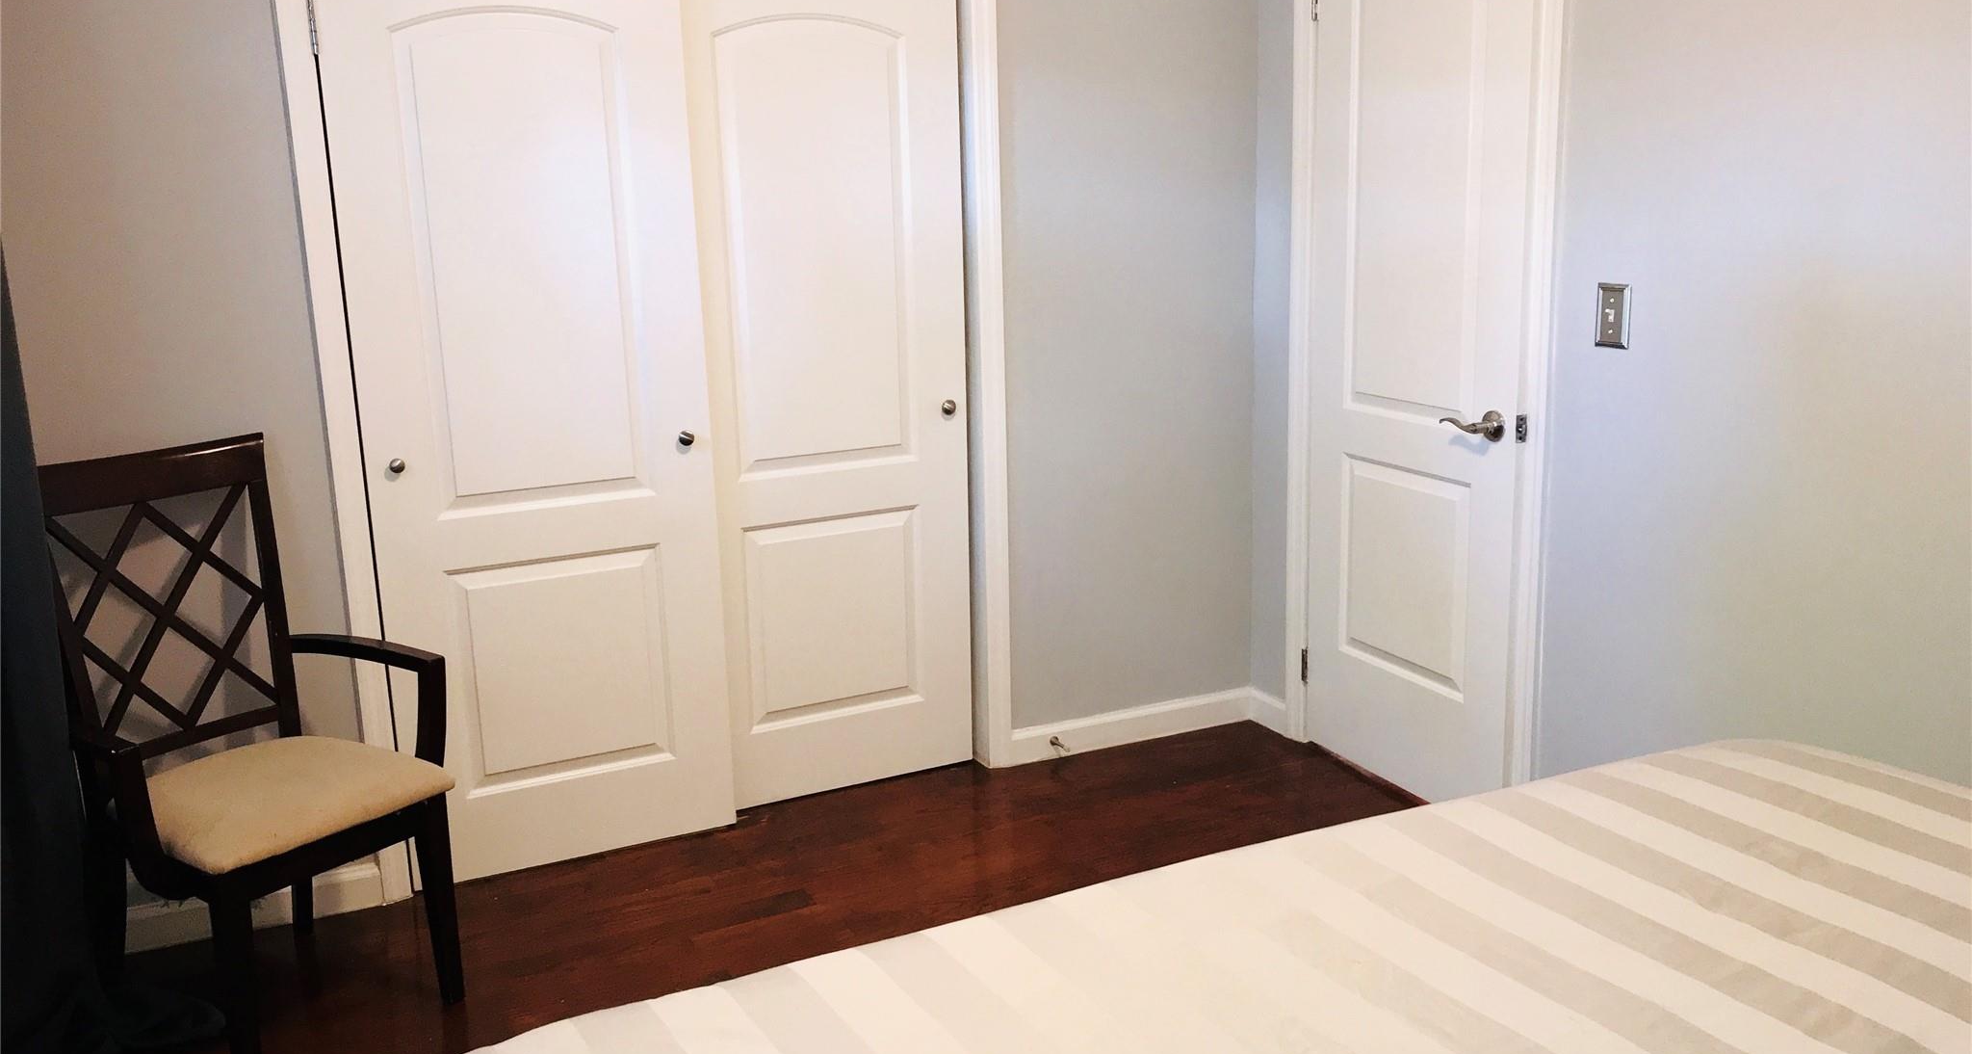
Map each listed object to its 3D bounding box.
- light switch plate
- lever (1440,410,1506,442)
[{"bbox_3d":[1.213,-0.407,3.085,0.010,0.123,0.081,-8,14,-25],"label":"light switch plate"},{"bbox_3d":[1.030,-0.216,3.380,0.060,0.066,0.149,-7,14,-22],"label":"lever"}]

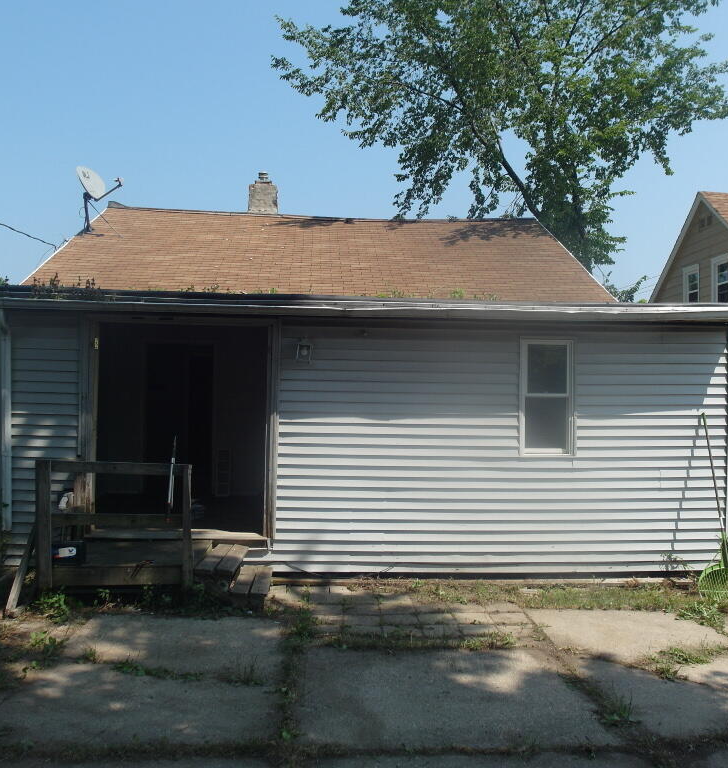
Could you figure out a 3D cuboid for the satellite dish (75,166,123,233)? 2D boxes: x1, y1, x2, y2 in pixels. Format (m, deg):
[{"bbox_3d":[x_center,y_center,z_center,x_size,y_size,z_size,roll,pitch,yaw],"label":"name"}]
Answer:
[{"bbox_3d":[-4.560,-3.200,12.300,0.770,1.100,0.680,1,-1,14],"label":"satellite dish"}]

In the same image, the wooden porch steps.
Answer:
[{"bbox_3d":[-1.090,1.690,6.180,0.570,0.400,0.930,1,-1,-3],"label":"wooden porch steps"}]

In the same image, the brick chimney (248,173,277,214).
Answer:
[{"bbox_3d":[-2.000,-3.790,14.150,0.540,0.860,0.540,1,-1,-3],"label":"brick chimney"}]

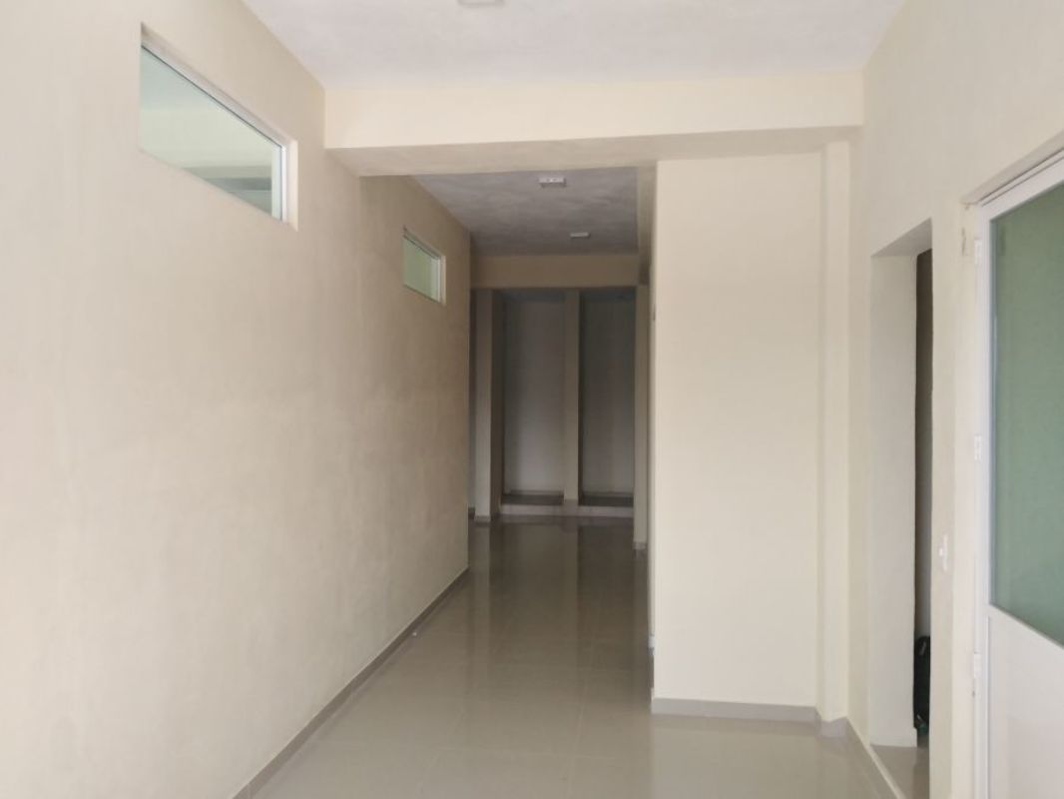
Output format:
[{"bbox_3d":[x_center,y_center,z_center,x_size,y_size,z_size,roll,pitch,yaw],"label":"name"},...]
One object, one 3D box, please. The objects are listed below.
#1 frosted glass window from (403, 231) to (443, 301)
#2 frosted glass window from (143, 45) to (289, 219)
[{"bbox_3d":[-0.832,-0.955,5.899,0.070,0.396,1.179,0,0,7],"label":"frosted glass window"},{"bbox_3d":[-1.194,-0.965,3.046,0.070,0.394,1.138,0,0,7],"label":"frosted glass window"}]

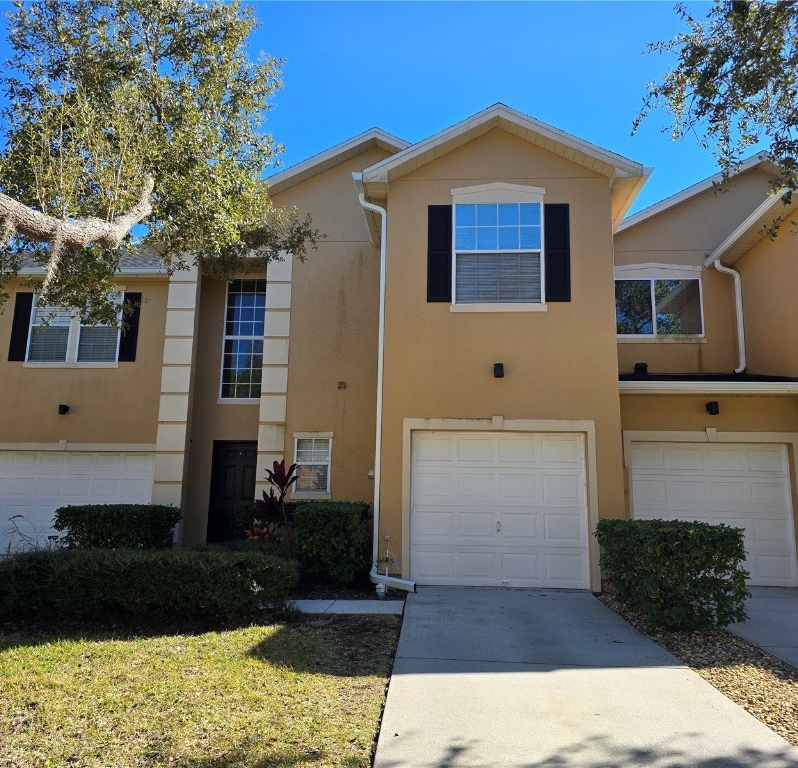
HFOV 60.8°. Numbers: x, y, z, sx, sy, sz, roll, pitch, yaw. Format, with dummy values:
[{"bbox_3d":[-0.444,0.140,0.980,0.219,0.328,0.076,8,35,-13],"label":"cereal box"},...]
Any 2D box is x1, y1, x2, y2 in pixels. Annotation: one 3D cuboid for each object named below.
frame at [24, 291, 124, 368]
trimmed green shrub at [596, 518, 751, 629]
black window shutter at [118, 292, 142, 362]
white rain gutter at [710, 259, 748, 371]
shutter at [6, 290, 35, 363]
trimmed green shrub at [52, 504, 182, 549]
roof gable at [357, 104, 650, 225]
[{"bbox_3d":[-6.884,-1.151,14.367,1.980,1.660,0.100,0,-10,3],"label":"frame"},{"bbox_3d":[3.129,2.166,7.984,1.150,1.100,1.700,0,-10,4],"label":"trimmed green shrub"},{"bbox_3d":[-5.745,-1.226,14.550,0.370,1.525,0.045,0,-10,4],"label":"black window shutter"},{"bbox_3d":[6.083,-1.234,12.522,0.440,2.130,0.130,0,-10,3],"label":"white rain gutter"},{"bbox_3d":[-8.009,-1.206,14.396,0.385,1.500,0.050,0,-10,3],"label":"shutter"},{"bbox_3d":[-4.058,2.271,9.826,1.550,1.030,0.850,0,-10,4],"label":"trimmed green shrub"},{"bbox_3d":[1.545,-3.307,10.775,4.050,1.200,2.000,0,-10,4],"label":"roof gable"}]

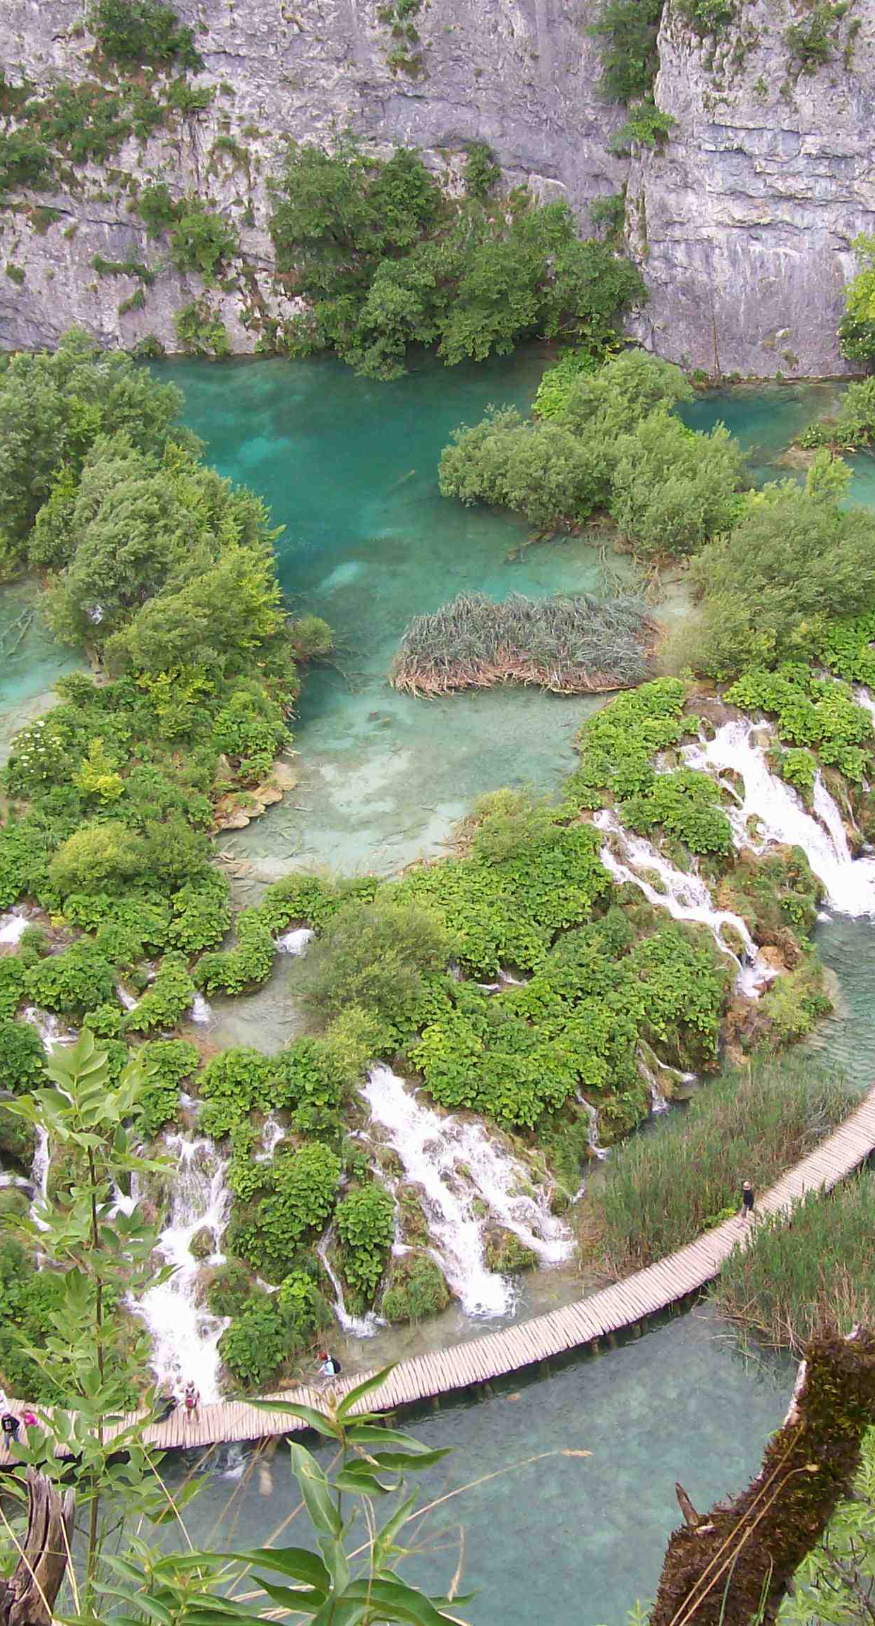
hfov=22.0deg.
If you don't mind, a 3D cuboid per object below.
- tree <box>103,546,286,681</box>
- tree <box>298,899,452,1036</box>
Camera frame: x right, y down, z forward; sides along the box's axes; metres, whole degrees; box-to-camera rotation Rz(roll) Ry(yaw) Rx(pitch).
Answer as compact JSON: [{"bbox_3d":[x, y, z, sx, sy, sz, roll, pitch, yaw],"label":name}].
[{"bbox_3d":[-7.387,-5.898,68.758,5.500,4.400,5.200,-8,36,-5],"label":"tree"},{"bbox_3d":[-1.598,3.931,57.503,3.900,3.400,3.800,-6,36,-2],"label":"tree"}]

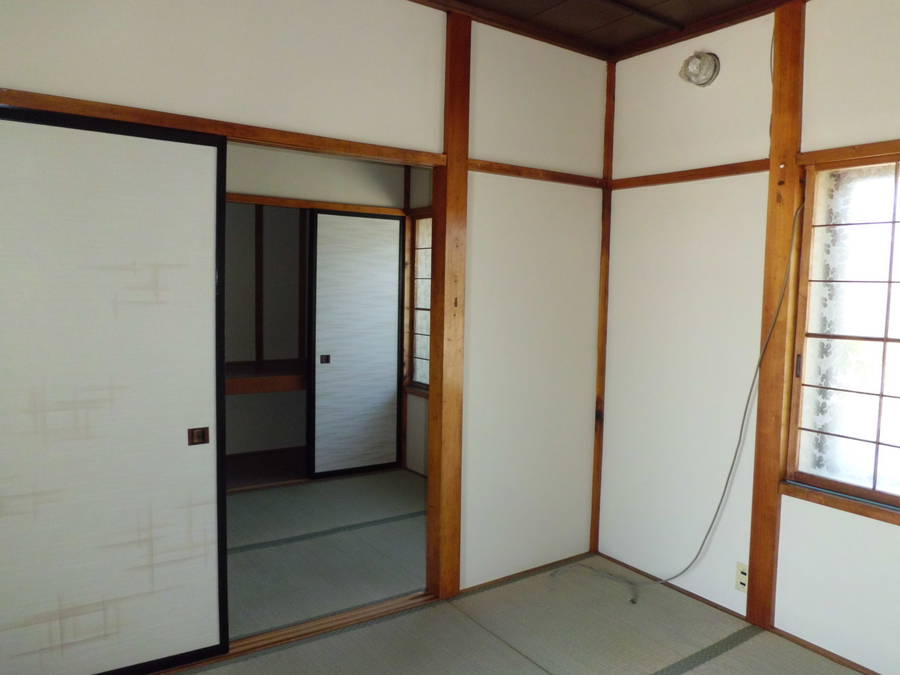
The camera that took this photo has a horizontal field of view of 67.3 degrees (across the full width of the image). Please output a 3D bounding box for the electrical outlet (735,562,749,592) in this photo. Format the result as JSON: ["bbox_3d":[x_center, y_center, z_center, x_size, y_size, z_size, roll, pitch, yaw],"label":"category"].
[{"bbox_3d":[1.175,0.965,2.704,0.012,0.118,0.070,-2,5,-34],"label":"electrical outlet"}]

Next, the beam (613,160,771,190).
[{"bbox_3d":[0.991,-0.696,2.884,0.040,0.043,0.796,-2,5,-34],"label":"beam"}]

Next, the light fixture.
[{"bbox_3d":[1.018,-1.094,2.772,0.070,0.141,0.151,-2,5,-34],"label":"light fixture"}]

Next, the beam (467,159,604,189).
[{"bbox_3d":[0.401,-0.713,2.985,0.818,0.043,0.040,-2,5,-34],"label":"beam"}]

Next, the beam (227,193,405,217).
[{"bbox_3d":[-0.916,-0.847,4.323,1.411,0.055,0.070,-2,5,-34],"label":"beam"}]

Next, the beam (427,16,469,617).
[{"bbox_3d":[-0.006,-0.091,2.794,0.107,2.362,0.100,-2,5,-34],"label":"beam"}]

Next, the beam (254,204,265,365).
[{"bbox_3d":[-1.395,-0.418,4.916,0.063,1.200,0.060,-2,5,-34],"label":"beam"}]

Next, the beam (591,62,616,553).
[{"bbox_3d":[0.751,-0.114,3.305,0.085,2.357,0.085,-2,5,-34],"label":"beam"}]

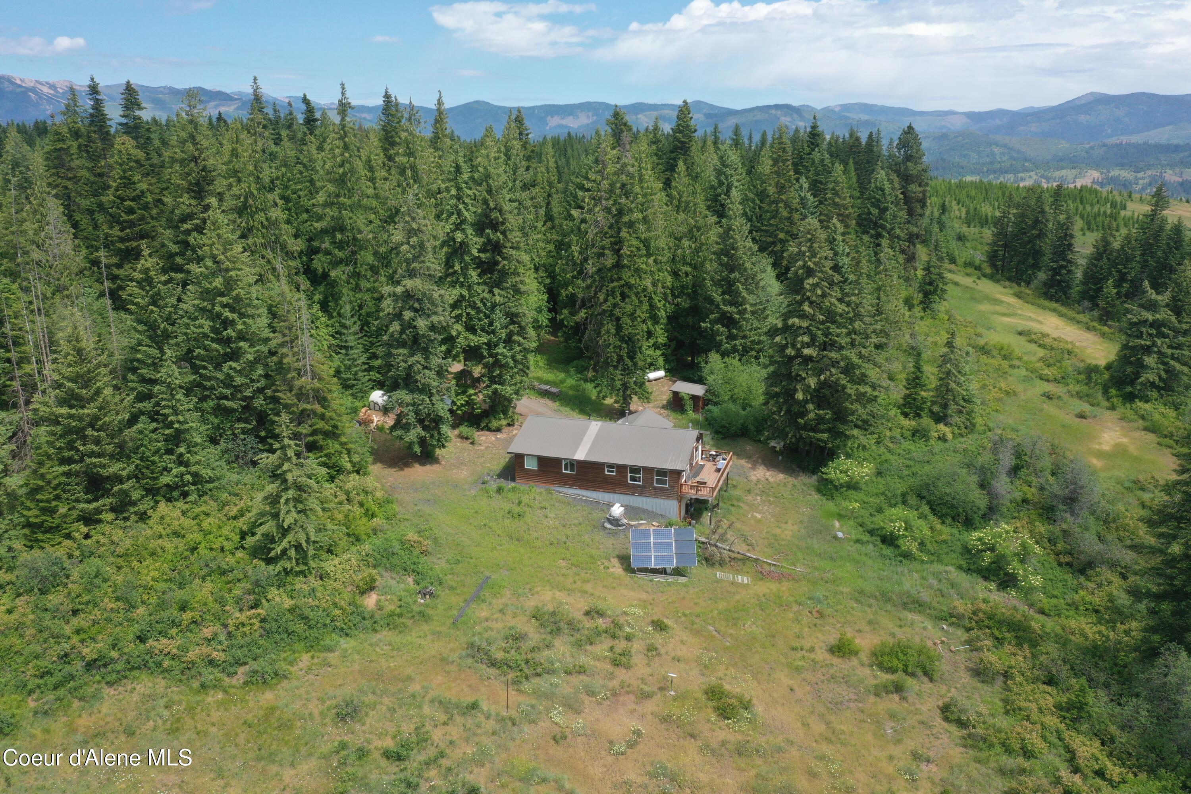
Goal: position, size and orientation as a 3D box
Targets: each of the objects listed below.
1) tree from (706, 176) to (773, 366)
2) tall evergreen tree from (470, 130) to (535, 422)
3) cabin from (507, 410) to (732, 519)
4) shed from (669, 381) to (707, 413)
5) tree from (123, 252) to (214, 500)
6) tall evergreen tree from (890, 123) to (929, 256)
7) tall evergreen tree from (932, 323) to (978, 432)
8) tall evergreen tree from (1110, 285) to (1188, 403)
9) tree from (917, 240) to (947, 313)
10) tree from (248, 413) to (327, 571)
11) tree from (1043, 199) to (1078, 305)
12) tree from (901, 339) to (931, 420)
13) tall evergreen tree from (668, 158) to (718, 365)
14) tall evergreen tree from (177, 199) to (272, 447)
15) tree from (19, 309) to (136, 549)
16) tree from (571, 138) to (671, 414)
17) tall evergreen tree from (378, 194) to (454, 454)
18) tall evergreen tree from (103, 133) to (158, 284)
[{"bbox_3d":[18.700,-14.760,116.470,8.860,24.160,8.860,0,16,0],"label":"tree"},{"bbox_3d":[-10.110,-11.810,96.360,6.600,30.710,6.600,0,15,0],"label":"tall evergreen tree"},{"bbox_3d":[2.930,5.630,88.470,18.980,7.020,12.930,5,16,17],"label":"cabin"},{"bbox_3d":[10.940,0.050,108.130,4.110,2.930,2.110,9,17,31],"label":"shed"},{"bbox_3d":[-35.720,-1.730,76.320,6.200,20.330,6.200,0,15,0],"label":"tree"},{"bbox_3d":[64.410,-37.840,185.610,7.710,32.610,7.710,0,16,0],"label":"tall evergreen tree"},{"bbox_3d":[39.630,-1.920,100.660,4.930,12.530,4.930,0,16,0],"label":"tall evergreen tree"},{"bbox_3d":[77.320,-8.110,130.140,10.300,16.240,10.300,0,15,0],"label":"tall evergreen tree"},{"bbox_3d":[60.560,-21.190,164.030,5.130,13.540,5.130,0,16,0],"label":"tree"},{"bbox_3d":[-23.060,7.060,67.820,5.550,12.310,5.550,0,16,0],"label":"tree"},{"bbox_3d":[89.460,-27.310,175.210,6.720,20.320,6.720,0,16,0],"label":"tree"},{"bbox_3d":[39.120,-2.160,113.030,3.700,9.710,3.700,0,15,0],"label":"tree"},{"bbox_3d":[12.750,-16.620,117.940,7.110,26.140,7.110,0,16,0],"label":"tall evergreen tree"},{"bbox_3d":[-34.230,-6.230,86.030,7.600,22.880,7.600,0,15,0],"label":"tall evergreen tree"},{"bbox_3d":[-37.870,2.460,68.130,8.000,17.150,8.000,0,15,0],"label":"tree"},{"bbox_3d":[3.060,-12.740,99.350,9.780,29.480,9.780,0,16,0],"label":"tree"},{"bbox_3d":[-16.800,-6.510,88.120,6.800,24.860,6.800,0,15,0],"label":"tall evergreen tree"},{"bbox_3d":[-59.710,-17.860,115.180,7.460,28.430,7.460,0,16,0],"label":"tall evergreen tree"}]

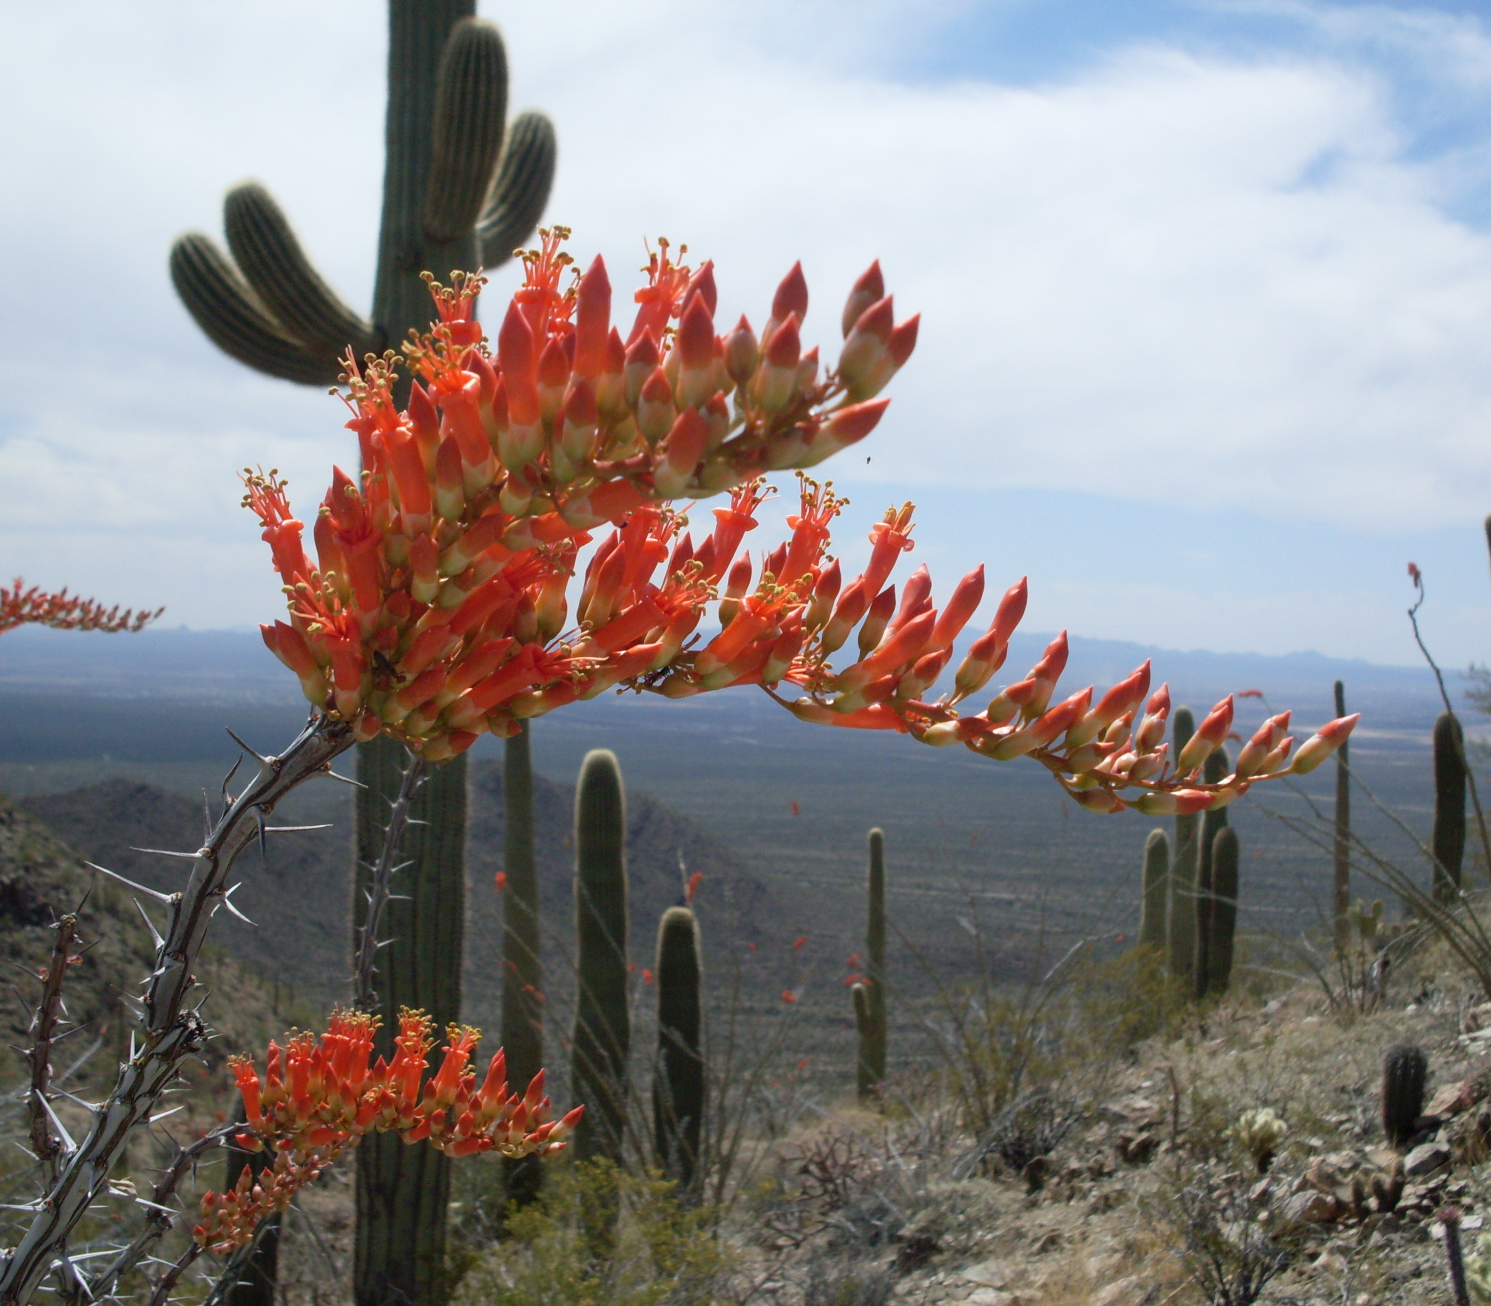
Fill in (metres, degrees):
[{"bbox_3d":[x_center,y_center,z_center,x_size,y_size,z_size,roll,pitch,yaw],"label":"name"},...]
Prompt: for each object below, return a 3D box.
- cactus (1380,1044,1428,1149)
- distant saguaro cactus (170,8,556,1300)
[{"bbox_3d":[3.655,2.444,10.600,0.260,0.581,0.260,1,1,0],"label":"cactus"},{"bbox_3d":[-1.686,-0.386,8.400,1.692,6.516,1.250,1,1,0],"label":"distant saguaro cactus"}]

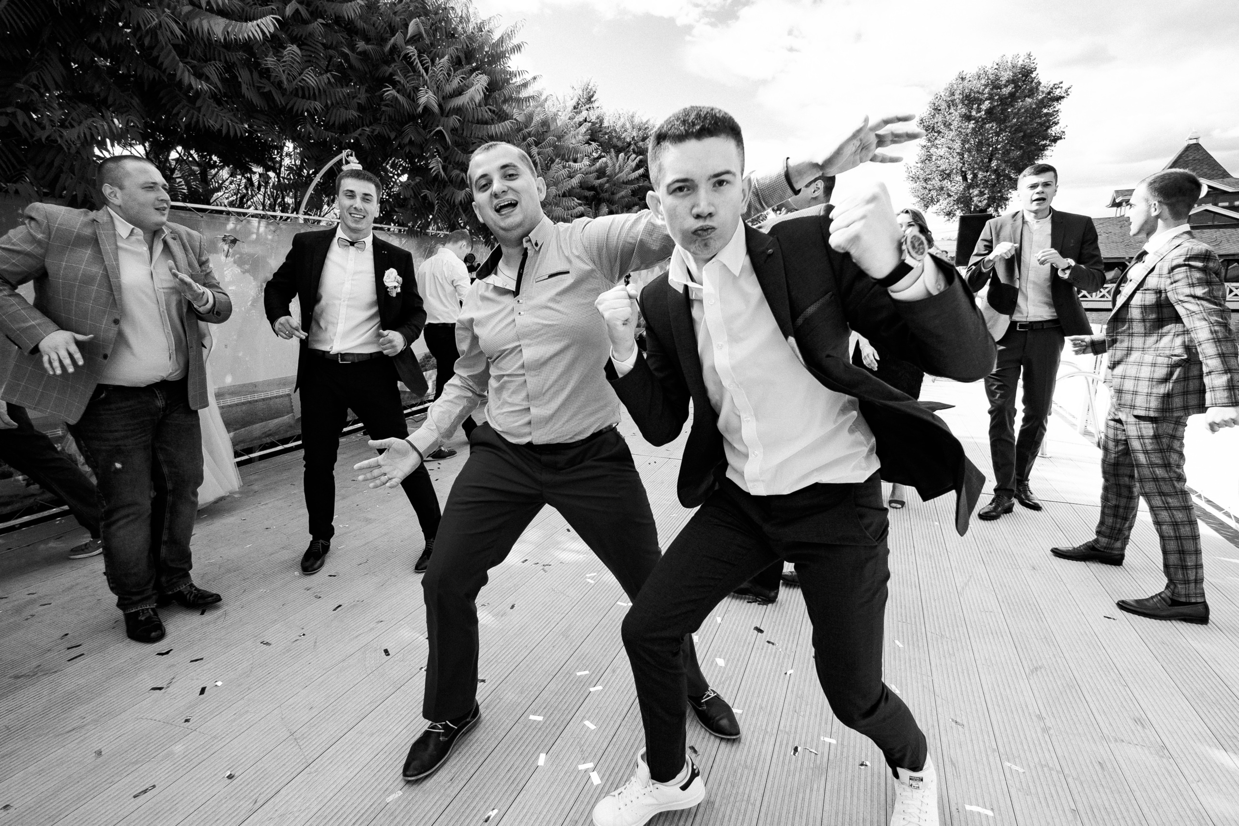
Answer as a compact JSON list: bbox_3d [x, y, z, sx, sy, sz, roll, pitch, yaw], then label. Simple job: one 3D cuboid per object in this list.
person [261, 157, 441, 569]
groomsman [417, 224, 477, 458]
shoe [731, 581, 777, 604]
[{"bbox_3d":[-1.143,-0.154,2.582,0.680,1.730,0.470,-3,13,-13],"label":"person"},{"bbox_3d":[-1.246,-0.482,4.239,0.530,1.660,0.550,9,15,36],"label":"groomsman"},{"bbox_3d":[0.519,0.690,2.449,0.290,0.110,0.105,6,14,28],"label":"shoe"}]

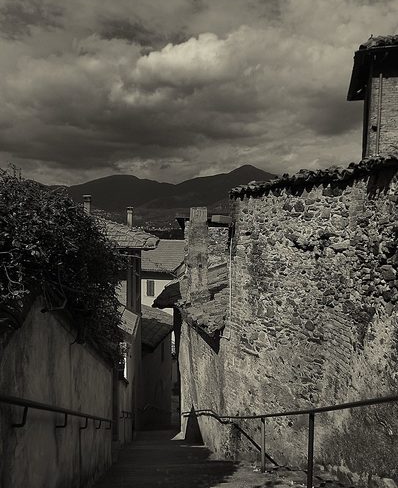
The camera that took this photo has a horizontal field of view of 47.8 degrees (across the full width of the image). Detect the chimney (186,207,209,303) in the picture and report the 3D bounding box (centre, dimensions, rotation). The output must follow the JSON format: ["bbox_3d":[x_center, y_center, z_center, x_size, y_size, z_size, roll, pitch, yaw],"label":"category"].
[{"bbox_3d":[-0.042,0.369,14.400,0.650,3.100,0.620,0,3,-5],"label":"chimney"}]

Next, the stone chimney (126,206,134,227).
[{"bbox_3d":[-2.584,-1.029,17.000,0.290,0.780,0.290,0,3,-5],"label":"stone chimney"}]

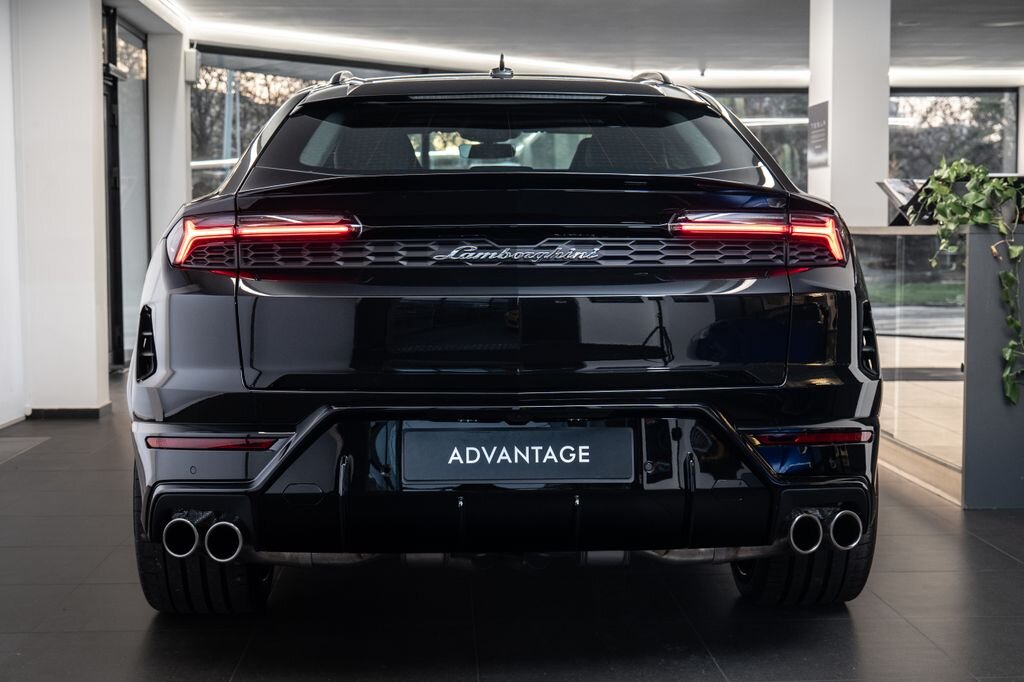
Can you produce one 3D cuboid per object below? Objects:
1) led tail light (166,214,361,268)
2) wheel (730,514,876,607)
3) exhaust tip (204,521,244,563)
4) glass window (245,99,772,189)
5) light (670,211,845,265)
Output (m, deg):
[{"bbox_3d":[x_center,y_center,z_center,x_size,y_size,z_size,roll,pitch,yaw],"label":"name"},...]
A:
[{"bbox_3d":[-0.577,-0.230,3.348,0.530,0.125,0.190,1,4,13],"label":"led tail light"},{"bbox_3d":[0.823,0.381,4.182,0.320,0.780,0.780,0,4,-2],"label":"wheel"},{"bbox_3d":[-0.652,0.456,3.292,0.092,0.092,0.120,0,4,2],"label":"exhaust tip"},{"bbox_3d":[-0.004,-0.508,3.546,1.260,0.150,0.610,0,34,-2],"label":"glass window"},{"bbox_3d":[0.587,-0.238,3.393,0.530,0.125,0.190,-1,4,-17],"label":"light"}]

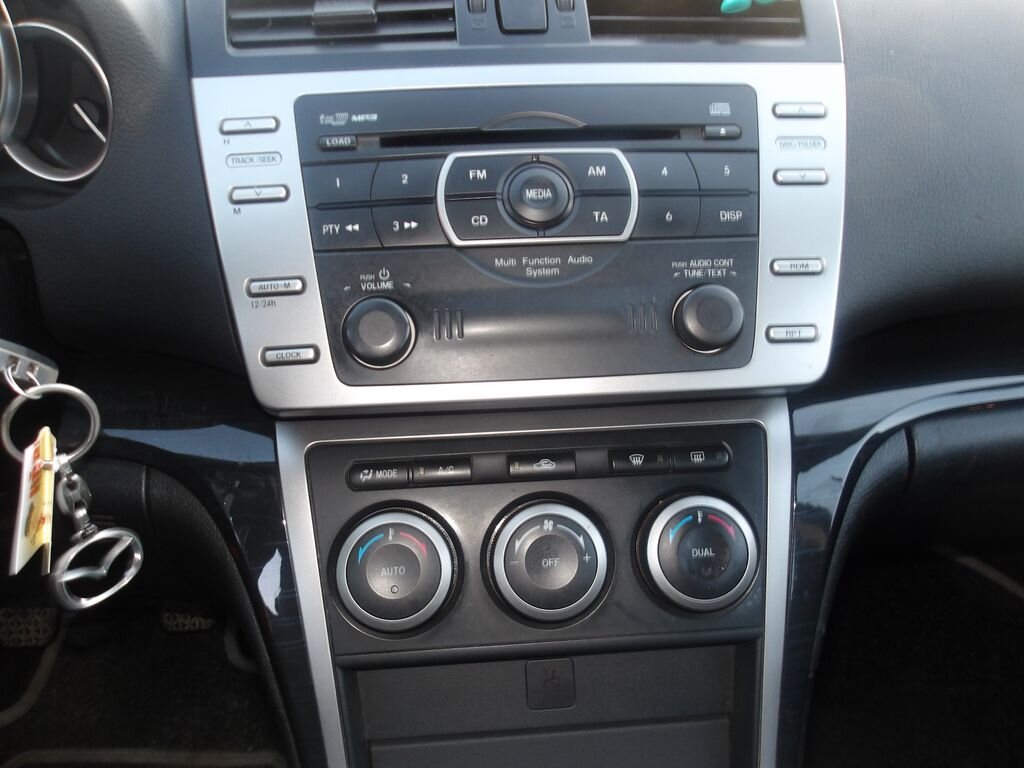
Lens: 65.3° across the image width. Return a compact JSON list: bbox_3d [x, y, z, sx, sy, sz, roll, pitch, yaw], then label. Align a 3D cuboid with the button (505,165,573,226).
[{"bbox_3d":[0.011,-0.078,0.330,0.028,0.026,0.009,-3,-8,-4],"label":"button"}]

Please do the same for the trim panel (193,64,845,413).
[{"bbox_3d":[0.010,-0.061,0.338,0.279,0.145,0.030,-3,-8,-4],"label":"trim panel"}]

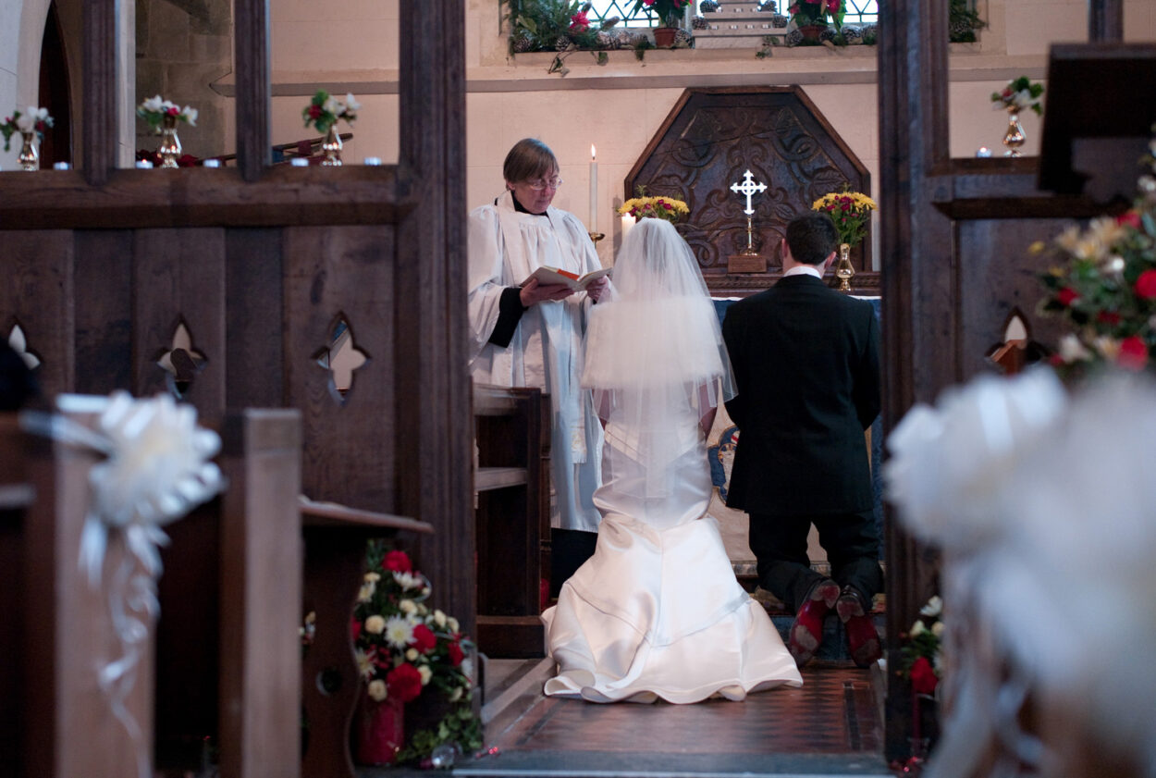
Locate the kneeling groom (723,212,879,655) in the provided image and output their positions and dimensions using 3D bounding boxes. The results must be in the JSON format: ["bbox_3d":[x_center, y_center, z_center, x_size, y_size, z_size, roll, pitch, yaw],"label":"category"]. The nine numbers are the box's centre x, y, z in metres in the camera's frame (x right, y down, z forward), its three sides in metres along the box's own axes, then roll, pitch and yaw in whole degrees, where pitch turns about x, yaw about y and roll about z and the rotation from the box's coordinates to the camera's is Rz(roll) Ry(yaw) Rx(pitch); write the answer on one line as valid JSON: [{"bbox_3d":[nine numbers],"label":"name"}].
[{"bbox_3d":[0.775,0.166,7.430,0.560,1.550,0.620,0,-1,6],"label":"kneeling groom"}]

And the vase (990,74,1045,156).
[{"bbox_3d":[1.048,-0.649,5.150,0.122,0.188,0.118,0,-1,6],"label":"vase"}]

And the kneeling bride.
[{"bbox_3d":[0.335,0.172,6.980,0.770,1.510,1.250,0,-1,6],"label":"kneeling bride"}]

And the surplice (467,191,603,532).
[{"bbox_3d":[-0.165,-0.100,7.480,0.500,1.160,0.400,0,-2,-25],"label":"surplice"}]

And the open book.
[{"bbox_3d":[-0.037,-0.372,7.280,0.270,0.065,0.200,0,-18,-22],"label":"open book"}]

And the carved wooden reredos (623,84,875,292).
[{"bbox_3d":[0.680,-0.790,8.620,0.975,0.840,0.090,0,-1,6],"label":"carved wooden reredos"}]

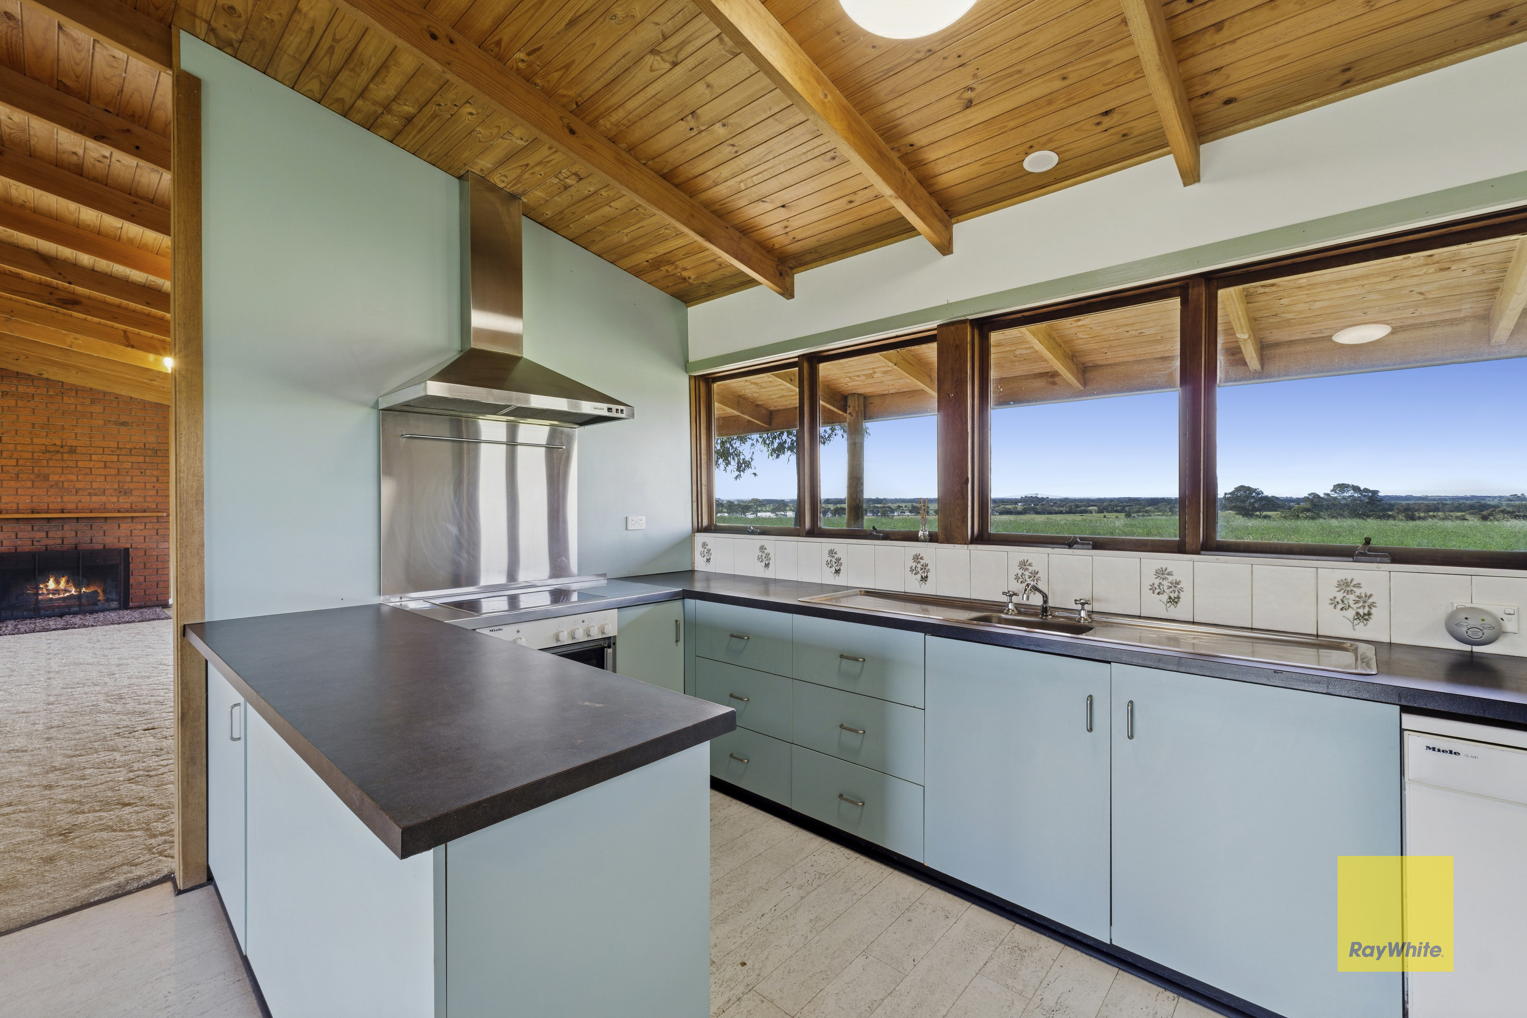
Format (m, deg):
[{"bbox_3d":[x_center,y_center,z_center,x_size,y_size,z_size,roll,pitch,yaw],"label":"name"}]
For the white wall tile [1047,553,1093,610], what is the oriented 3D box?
[{"bbox_3d":[1.124,0.270,2.331,0.150,0.198,0.009,0,0,43],"label":"white wall tile"}]

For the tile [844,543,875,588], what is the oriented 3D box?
[{"bbox_3d":[0.458,0.269,2.962,0.149,0.198,0.010,0,1,43],"label":"tile"}]

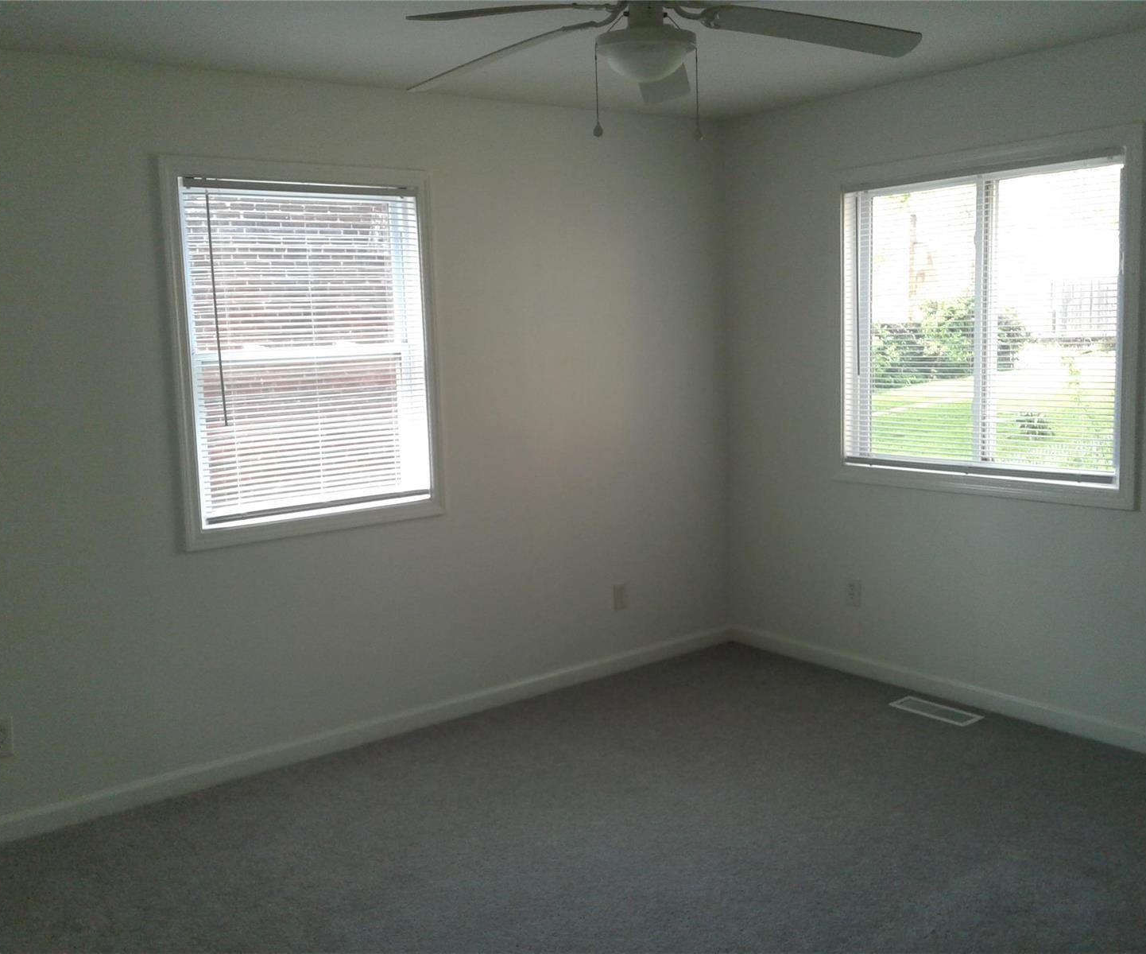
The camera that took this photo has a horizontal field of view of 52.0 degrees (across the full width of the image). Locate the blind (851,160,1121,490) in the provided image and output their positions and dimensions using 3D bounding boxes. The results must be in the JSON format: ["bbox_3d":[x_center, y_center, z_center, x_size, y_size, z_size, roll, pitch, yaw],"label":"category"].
[{"bbox_3d":[1.505,-0.589,4.494,0.040,1.148,1.187,-8,9,-37],"label":"blind"}]

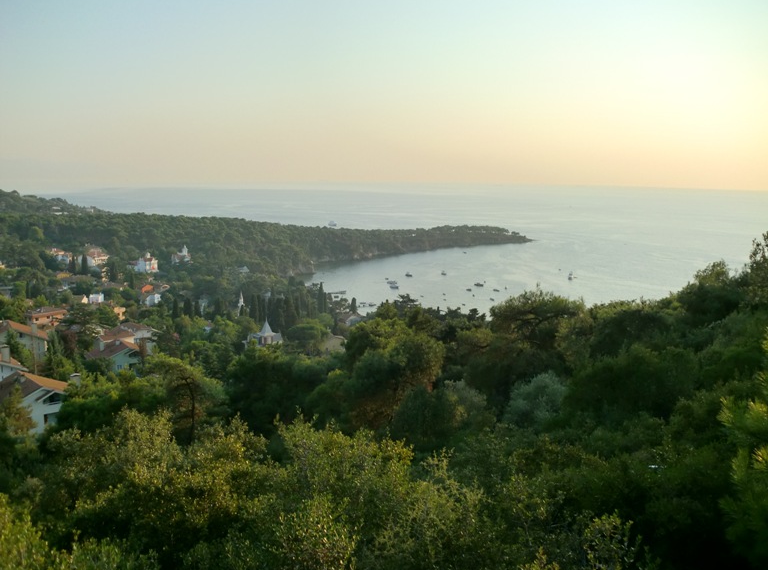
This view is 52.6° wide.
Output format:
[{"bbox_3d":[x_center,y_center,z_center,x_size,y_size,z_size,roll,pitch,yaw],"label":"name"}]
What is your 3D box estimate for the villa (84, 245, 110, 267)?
[{"bbox_3d":[-183.309,-18.172,496.958,11.500,13.000,12.000,4,8,28],"label":"villa"}]

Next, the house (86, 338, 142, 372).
[{"bbox_3d":[-63.964,16.726,183.450,12.000,7.000,11.000,-4,8,-28],"label":"house"}]

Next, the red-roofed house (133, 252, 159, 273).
[{"bbox_3d":[-155.506,-14.603,506.463,12.000,13.200,11.500,3,8,26],"label":"red-roofed house"}]

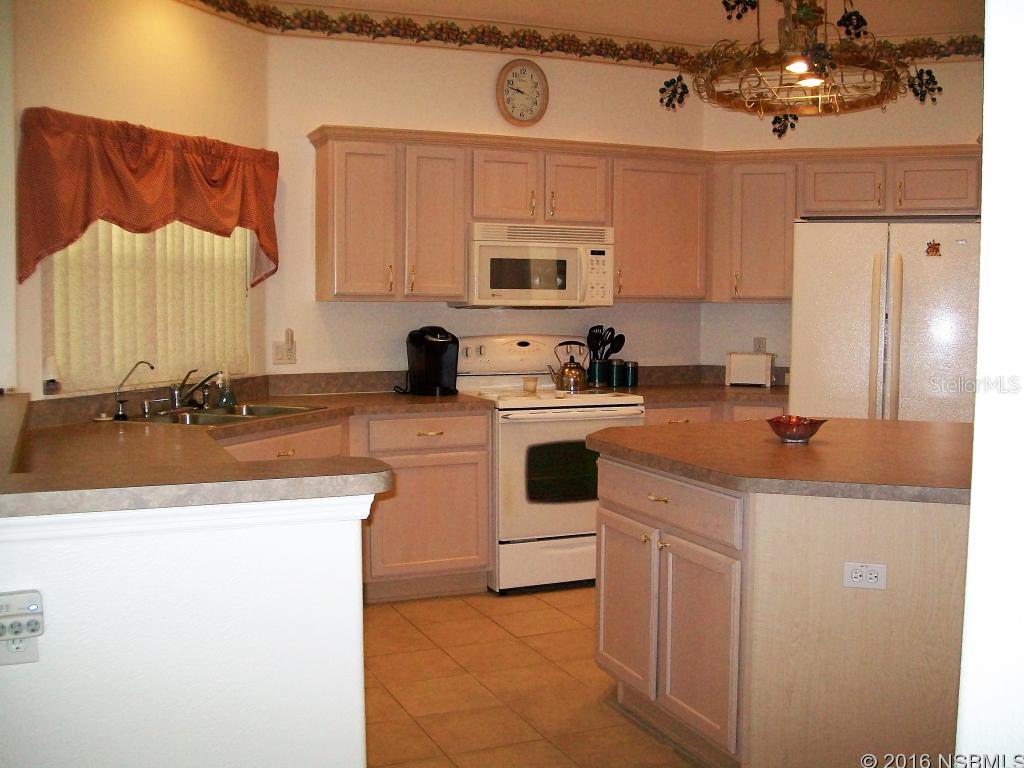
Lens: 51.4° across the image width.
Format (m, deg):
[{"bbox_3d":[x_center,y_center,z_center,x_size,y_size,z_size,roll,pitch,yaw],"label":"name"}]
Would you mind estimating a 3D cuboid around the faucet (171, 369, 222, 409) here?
[{"bbox_3d":[-1.251,0.030,4.226,0.265,0.170,0.060,2,5,21],"label":"faucet"}]

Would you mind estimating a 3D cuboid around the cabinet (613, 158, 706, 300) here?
[{"bbox_3d":[0.729,-0.800,5.680,0.580,0.735,0.320,-2,4,-23],"label":"cabinet"}]

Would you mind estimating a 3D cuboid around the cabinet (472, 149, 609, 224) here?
[{"bbox_3d":[0.080,-0.970,5.396,0.775,0.360,0.320,-2,5,-24],"label":"cabinet"}]

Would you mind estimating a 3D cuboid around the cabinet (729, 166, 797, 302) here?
[{"bbox_3d":[1.368,-0.809,5.755,0.371,0.730,0.320,2,5,19],"label":"cabinet"}]

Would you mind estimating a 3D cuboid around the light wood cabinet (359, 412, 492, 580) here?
[{"bbox_3d":[-0.511,0.515,5.069,0.637,0.815,0.610,-2,5,-24],"label":"light wood cabinet"}]

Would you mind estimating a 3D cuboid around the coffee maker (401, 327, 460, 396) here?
[{"bbox_3d":[-0.392,-0.112,5.232,0.235,0.325,0.300,-1,4,-17],"label":"coffee maker"}]

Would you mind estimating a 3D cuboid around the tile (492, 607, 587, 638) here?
[{"bbox_3d":[0.108,1.028,4.574,0.328,0.010,0.328,-2,5,-24],"label":"tile"}]

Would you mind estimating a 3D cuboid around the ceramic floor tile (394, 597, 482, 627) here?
[{"bbox_3d":[-0.319,1.008,4.695,0.323,0.010,0.323,-2,4,-23],"label":"ceramic floor tile"}]

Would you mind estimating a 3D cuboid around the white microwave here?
[{"bbox_3d":[0.090,-0.592,5.386,0.756,0.398,0.400,-2,5,-24],"label":"white microwave"}]

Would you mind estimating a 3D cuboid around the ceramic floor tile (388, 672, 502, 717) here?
[{"bbox_3d":[-0.236,1.078,3.667,0.330,0.010,0.325,-2,5,-24],"label":"ceramic floor tile"}]

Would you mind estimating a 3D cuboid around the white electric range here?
[{"bbox_3d":[0.167,0.362,5.332,0.772,1.203,0.665,-2,5,-24],"label":"white electric range"}]

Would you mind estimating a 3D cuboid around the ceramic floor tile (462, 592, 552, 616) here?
[{"bbox_3d":[-0.011,0.992,4.811,0.330,0.010,0.325,-2,5,-24],"label":"ceramic floor tile"}]

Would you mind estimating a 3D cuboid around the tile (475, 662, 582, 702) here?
[{"bbox_3d":[0.065,1.067,3.796,0.323,0.010,0.323,-2,4,-23],"label":"tile"}]

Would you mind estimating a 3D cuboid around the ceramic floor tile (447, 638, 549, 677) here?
[{"bbox_3d":[-0.059,1.047,4.091,0.330,0.010,0.325,-2,5,-24],"label":"ceramic floor tile"}]

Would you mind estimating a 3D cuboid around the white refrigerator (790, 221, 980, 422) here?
[{"bbox_3d":[1.859,0.082,5.287,0.890,1.755,0.770,2,5,21],"label":"white refrigerator"}]

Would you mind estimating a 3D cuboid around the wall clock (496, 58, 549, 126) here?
[{"bbox_3d":[0.059,-1.481,5.424,0.285,0.347,0.045,-2,5,-24],"label":"wall clock"}]

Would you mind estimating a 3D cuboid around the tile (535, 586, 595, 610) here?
[{"bbox_3d":[0.282,0.991,4.950,0.323,0.010,0.323,-2,4,-23],"label":"tile"}]

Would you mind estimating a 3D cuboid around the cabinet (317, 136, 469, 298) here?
[{"bbox_3d":[-0.580,-0.768,5.125,0.689,0.747,0.320,-2,4,-23],"label":"cabinet"}]

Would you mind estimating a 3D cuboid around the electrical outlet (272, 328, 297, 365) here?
[{"bbox_3d":[-1.072,-0.176,5.037,0.113,0.169,0.035,-2,5,-24],"label":"electrical outlet"}]

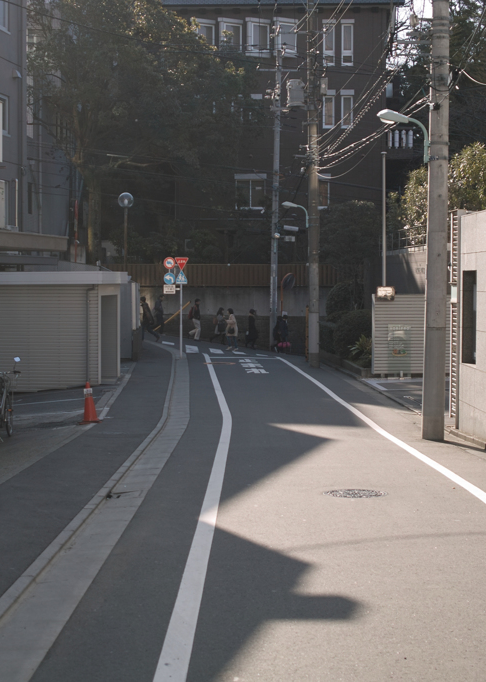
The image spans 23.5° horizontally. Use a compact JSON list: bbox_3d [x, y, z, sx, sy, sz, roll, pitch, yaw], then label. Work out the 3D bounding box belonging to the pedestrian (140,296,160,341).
[{"bbox_3d":[-3.575,-0.831,44.337,0.800,1.700,0.520,0,3,0],"label":"pedestrian"}]

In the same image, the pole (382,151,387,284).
[{"bbox_3d":[3.928,-2.154,32.500,0.100,6.170,0.100,0,3,0],"label":"pole"}]

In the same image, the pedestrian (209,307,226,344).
[{"bbox_3d":[-0.998,-0.591,47.500,0.520,1.550,0.500,0,3,0],"label":"pedestrian"}]

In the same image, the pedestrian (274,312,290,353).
[{"bbox_3d":[1.552,-0.292,47.000,0.580,1.550,0.520,0,3,0],"label":"pedestrian"}]

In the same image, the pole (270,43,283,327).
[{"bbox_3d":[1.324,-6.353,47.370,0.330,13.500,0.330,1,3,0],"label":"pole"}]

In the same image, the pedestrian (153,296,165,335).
[{"bbox_3d":[-3.564,-1.088,49.345,0.520,1.710,0.500,0,3,0],"label":"pedestrian"}]

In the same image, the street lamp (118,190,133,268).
[{"bbox_3d":[-3.515,-1.911,35.125,0.470,5.100,0.470,0,3,0],"label":"street lamp"}]

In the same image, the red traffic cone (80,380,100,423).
[{"bbox_3d":[-2.642,1.065,20.083,0.390,0.700,0.390,-3,3,-6],"label":"red traffic cone"}]

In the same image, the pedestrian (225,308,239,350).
[{"bbox_3d":[-0.402,-0.450,44.666,0.520,1.590,0.460,0,3,-6],"label":"pedestrian"}]

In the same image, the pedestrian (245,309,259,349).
[{"bbox_3d":[0.378,-0.454,46.400,0.520,1.600,0.460,0,3,0],"label":"pedestrian"}]

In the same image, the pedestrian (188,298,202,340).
[{"bbox_3d":[-1.907,-0.846,47.300,0.520,1.730,0.520,0,3,0],"label":"pedestrian"}]

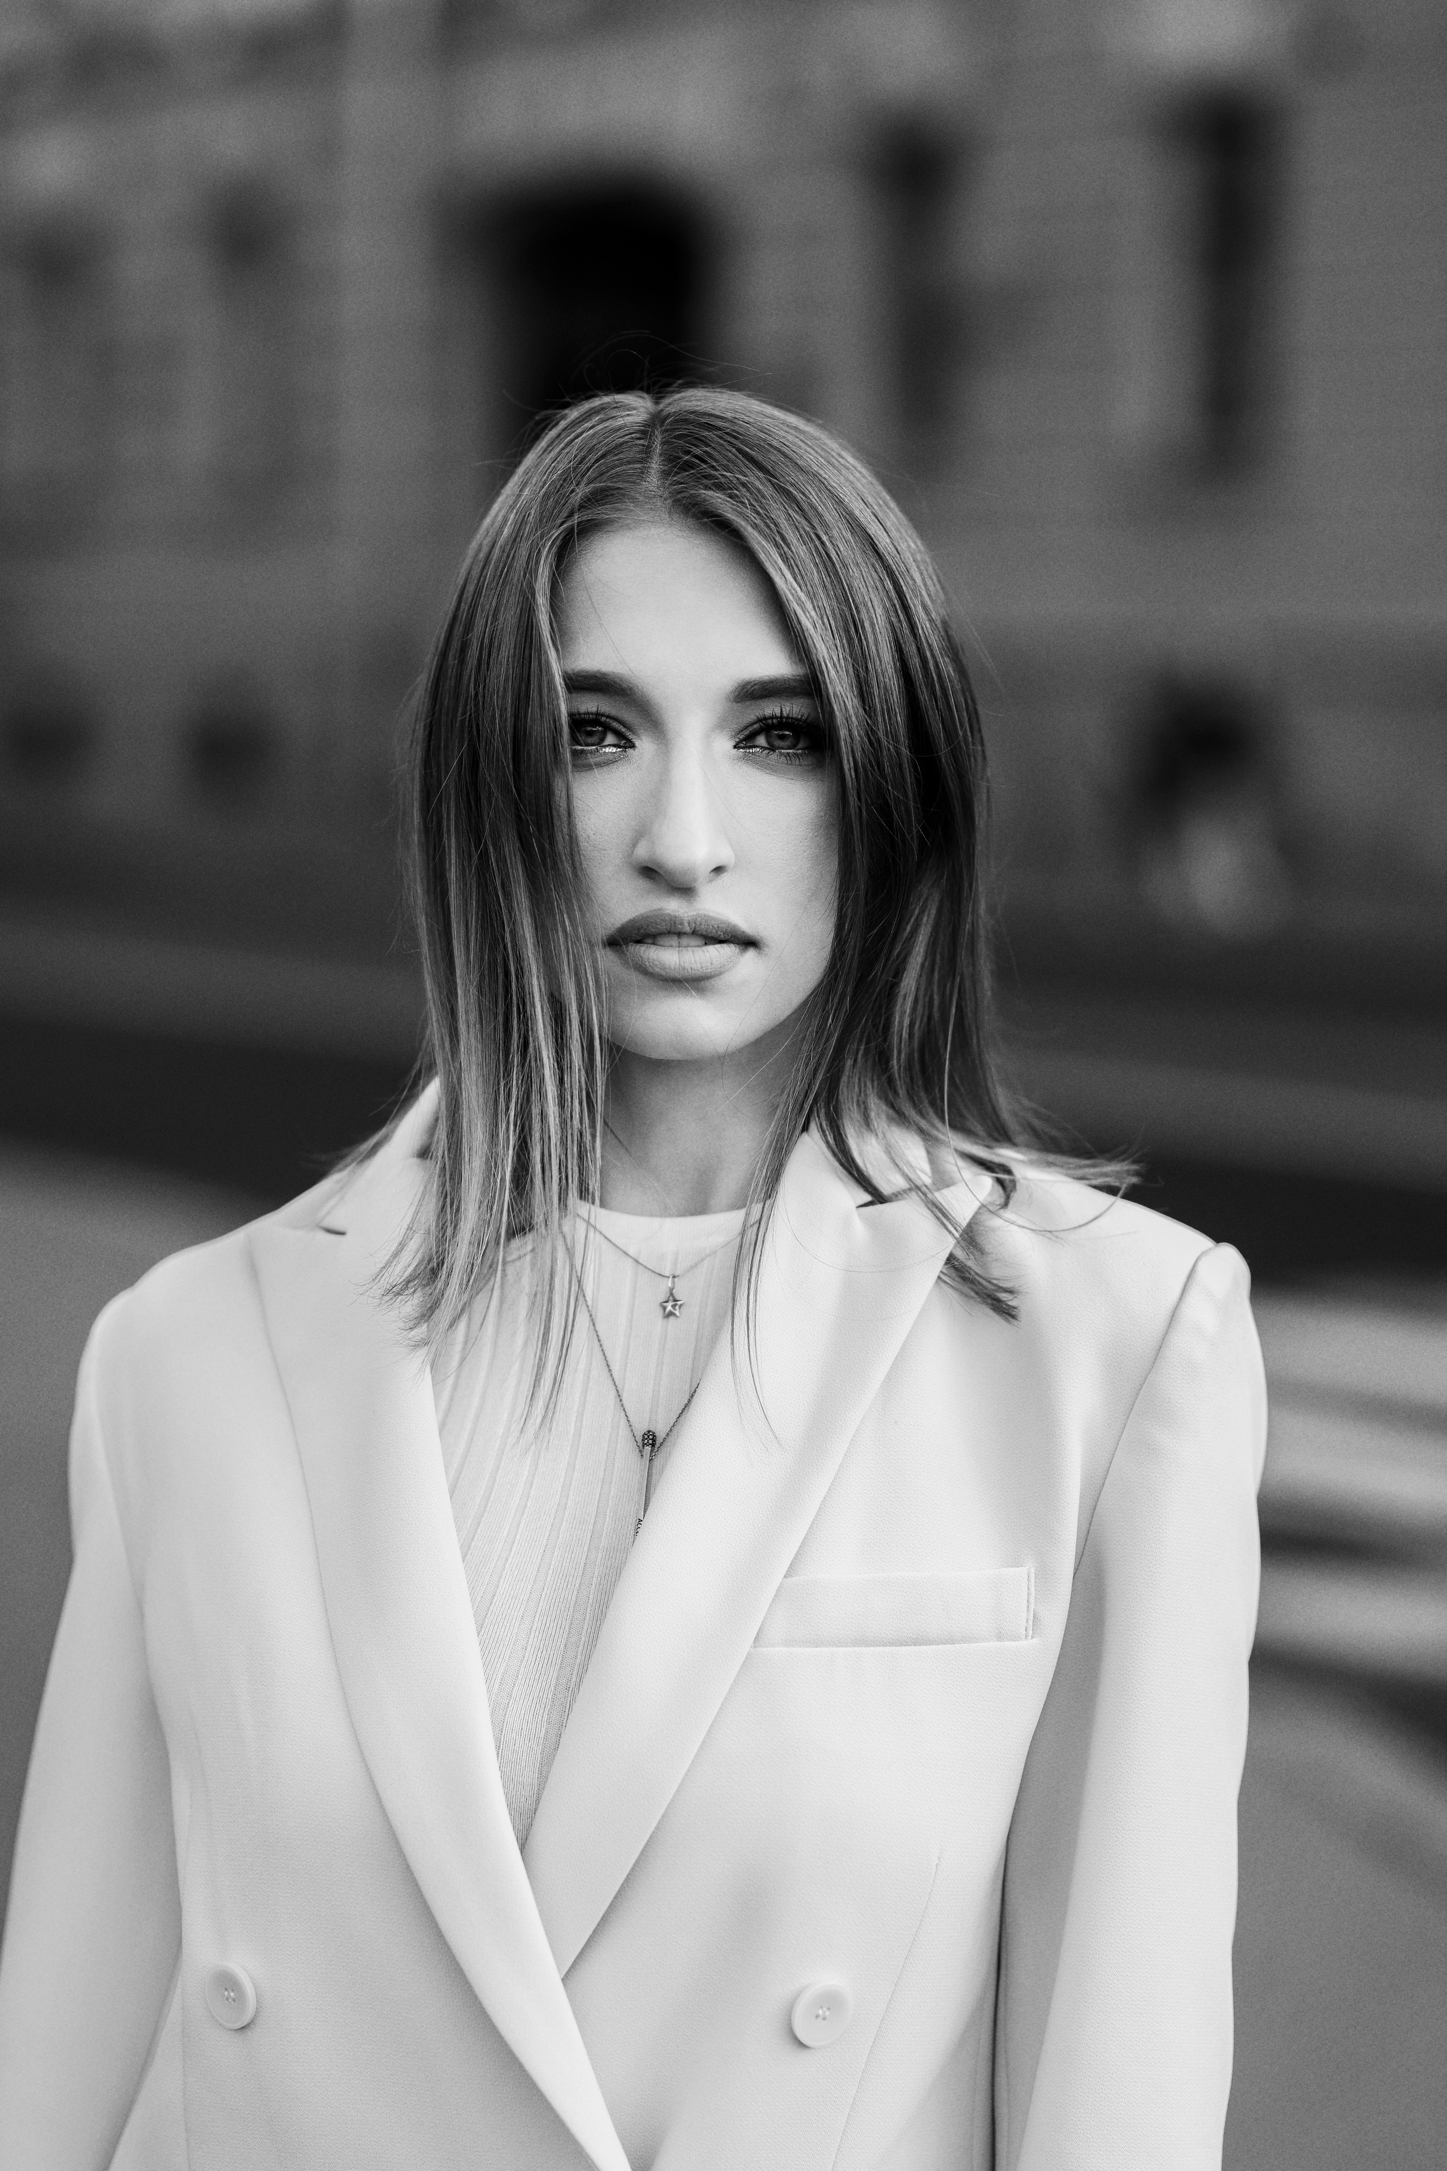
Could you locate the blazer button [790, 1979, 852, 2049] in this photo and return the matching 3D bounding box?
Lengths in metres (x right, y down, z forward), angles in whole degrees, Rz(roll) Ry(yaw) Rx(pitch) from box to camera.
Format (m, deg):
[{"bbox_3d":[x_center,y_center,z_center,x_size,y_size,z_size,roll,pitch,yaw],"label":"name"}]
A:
[{"bbox_3d":[0.032,0.308,1.700,0.023,0.023,0.005,-3,12,-30],"label":"blazer button"}]

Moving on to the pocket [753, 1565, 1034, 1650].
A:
[{"bbox_3d":[0.054,0.172,1.685,0.098,0.027,0.010,1,-3,-16],"label":"pocket"}]

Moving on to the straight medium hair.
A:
[{"bbox_3d":[0.007,-0.068,1.755,0.238,0.340,0.205,0,4,3],"label":"straight medium hair"}]

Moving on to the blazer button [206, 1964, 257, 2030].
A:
[{"bbox_3d":[-0.165,0.306,1.720,0.023,0.023,0.005,4,8,41],"label":"blazer button"}]

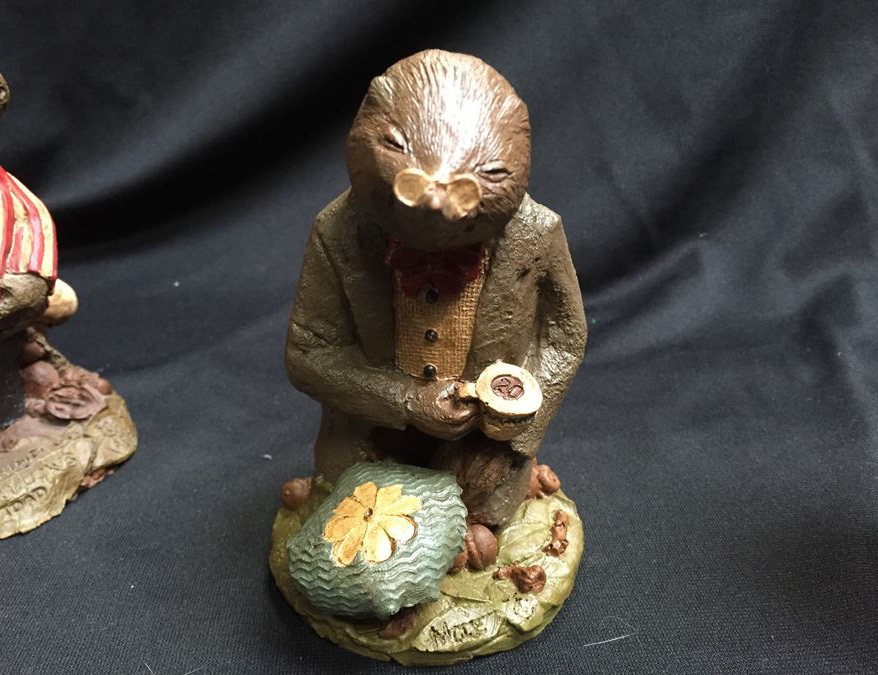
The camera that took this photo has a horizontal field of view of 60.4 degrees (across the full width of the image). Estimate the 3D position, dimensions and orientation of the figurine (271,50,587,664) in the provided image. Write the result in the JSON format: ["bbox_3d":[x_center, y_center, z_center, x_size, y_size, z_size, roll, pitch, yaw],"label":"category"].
[{"bbox_3d":[-0.004,0.001,0.255,0.122,0.182,0.119,2,28,4],"label":"figurine"}]

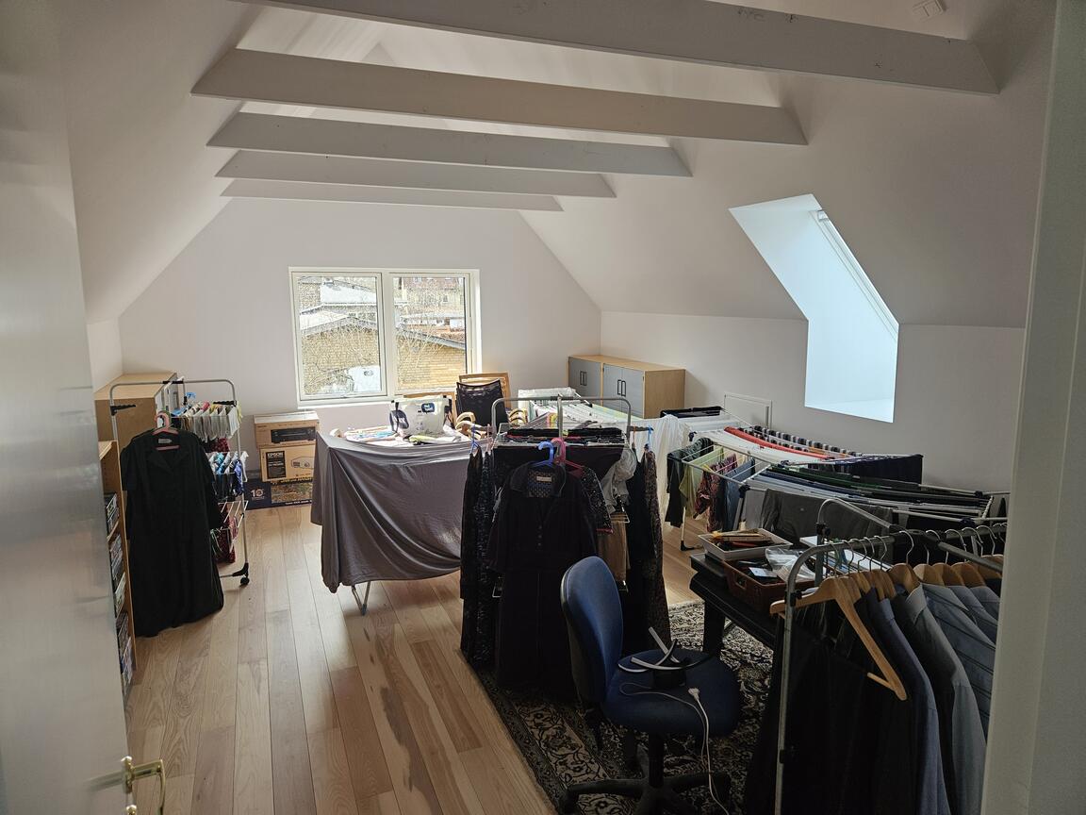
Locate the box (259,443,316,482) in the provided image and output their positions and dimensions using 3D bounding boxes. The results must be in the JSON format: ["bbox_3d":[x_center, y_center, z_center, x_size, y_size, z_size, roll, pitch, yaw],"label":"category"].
[{"bbox_3d":[-2.071,0.403,5.978,0.470,0.272,0.390,-4,9,-21],"label":"box"}]

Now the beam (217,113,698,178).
[{"bbox_3d":[-0.363,-1.473,4.106,2.834,0.172,0.045,-4,9,-21],"label":"beam"}]

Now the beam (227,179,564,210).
[{"bbox_3d":[-1.119,-1.748,5.916,2.809,0.172,0.045,-4,9,-21],"label":"beam"}]

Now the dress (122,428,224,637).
[{"bbox_3d":[-1.898,0.616,3.704,0.230,0.980,0.450,8,12,43],"label":"dress"}]

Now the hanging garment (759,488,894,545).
[{"bbox_3d":[1.139,0.526,2.926,0.495,0.330,0.090,5,11,33],"label":"hanging garment"}]

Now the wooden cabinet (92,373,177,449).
[{"bbox_3d":[-2.814,0.379,5.083,0.390,1.086,1.620,-4,9,-21],"label":"wooden cabinet"}]

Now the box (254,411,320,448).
[{"bbox_3d":[-2.119,0.182,5.971,0.480,0.197,0.410,-4,9,-21],"label":"box"}]

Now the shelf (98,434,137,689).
[{"bbox_3d":[-1.882,0.734,2.773,0.370,1.060,0.760,-4,9,-21],"label":"shelf"}]

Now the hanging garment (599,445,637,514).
[{"bbox_3d":[0.329,0.317,3.170,0.180,0.300,0.130,0,9,1],"label":"hanging garment"}]

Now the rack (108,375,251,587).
[{"bbox_3d":[-2.057,0.454,4.129,0.640,1.210,0.590,-3,9,-18],"label":"rack"}]

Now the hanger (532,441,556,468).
[{"bbox_3d":[0.014,0.229,2.999,0.380,0.200,0.015,0,9,1],"label":"hanger"}]

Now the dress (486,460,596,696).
[{"bbox_3d":[-0.004,0.737,3.078,0.461,1.043,0.180,0,9,1],"label":"dress"}]

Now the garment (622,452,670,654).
[{"bbox_3d":[0.462,0.651,3.323,0.200,0.940,0.400,-1,9,-3],"label":"garment"}]

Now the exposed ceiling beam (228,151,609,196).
[{"bbox_3d":[-0.741,-1.614,5.032,2.834,0.172,0.045,-4,9,-21],"label":"exposed ceiling beam"}]

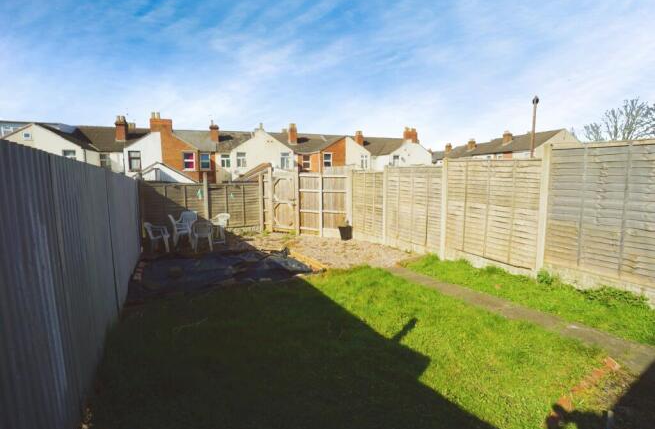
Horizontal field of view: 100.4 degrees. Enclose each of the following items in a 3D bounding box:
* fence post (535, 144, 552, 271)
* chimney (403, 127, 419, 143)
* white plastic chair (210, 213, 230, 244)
[{"bbox_3d":[3.559,-0.074,4.500,0.110,2.110,0.100,-4,8,-31],"label":"fence post"},{"bbox_3d":[9.212,-8.824,30.300,1.450,1.720,0.600,-2,6,-19],"label":"chimney"},{"bbox_3d":[-3.096,0.414,7.900,0.540,0.820,0.540,-1,7,-11],"label":"white plastic chair"}]

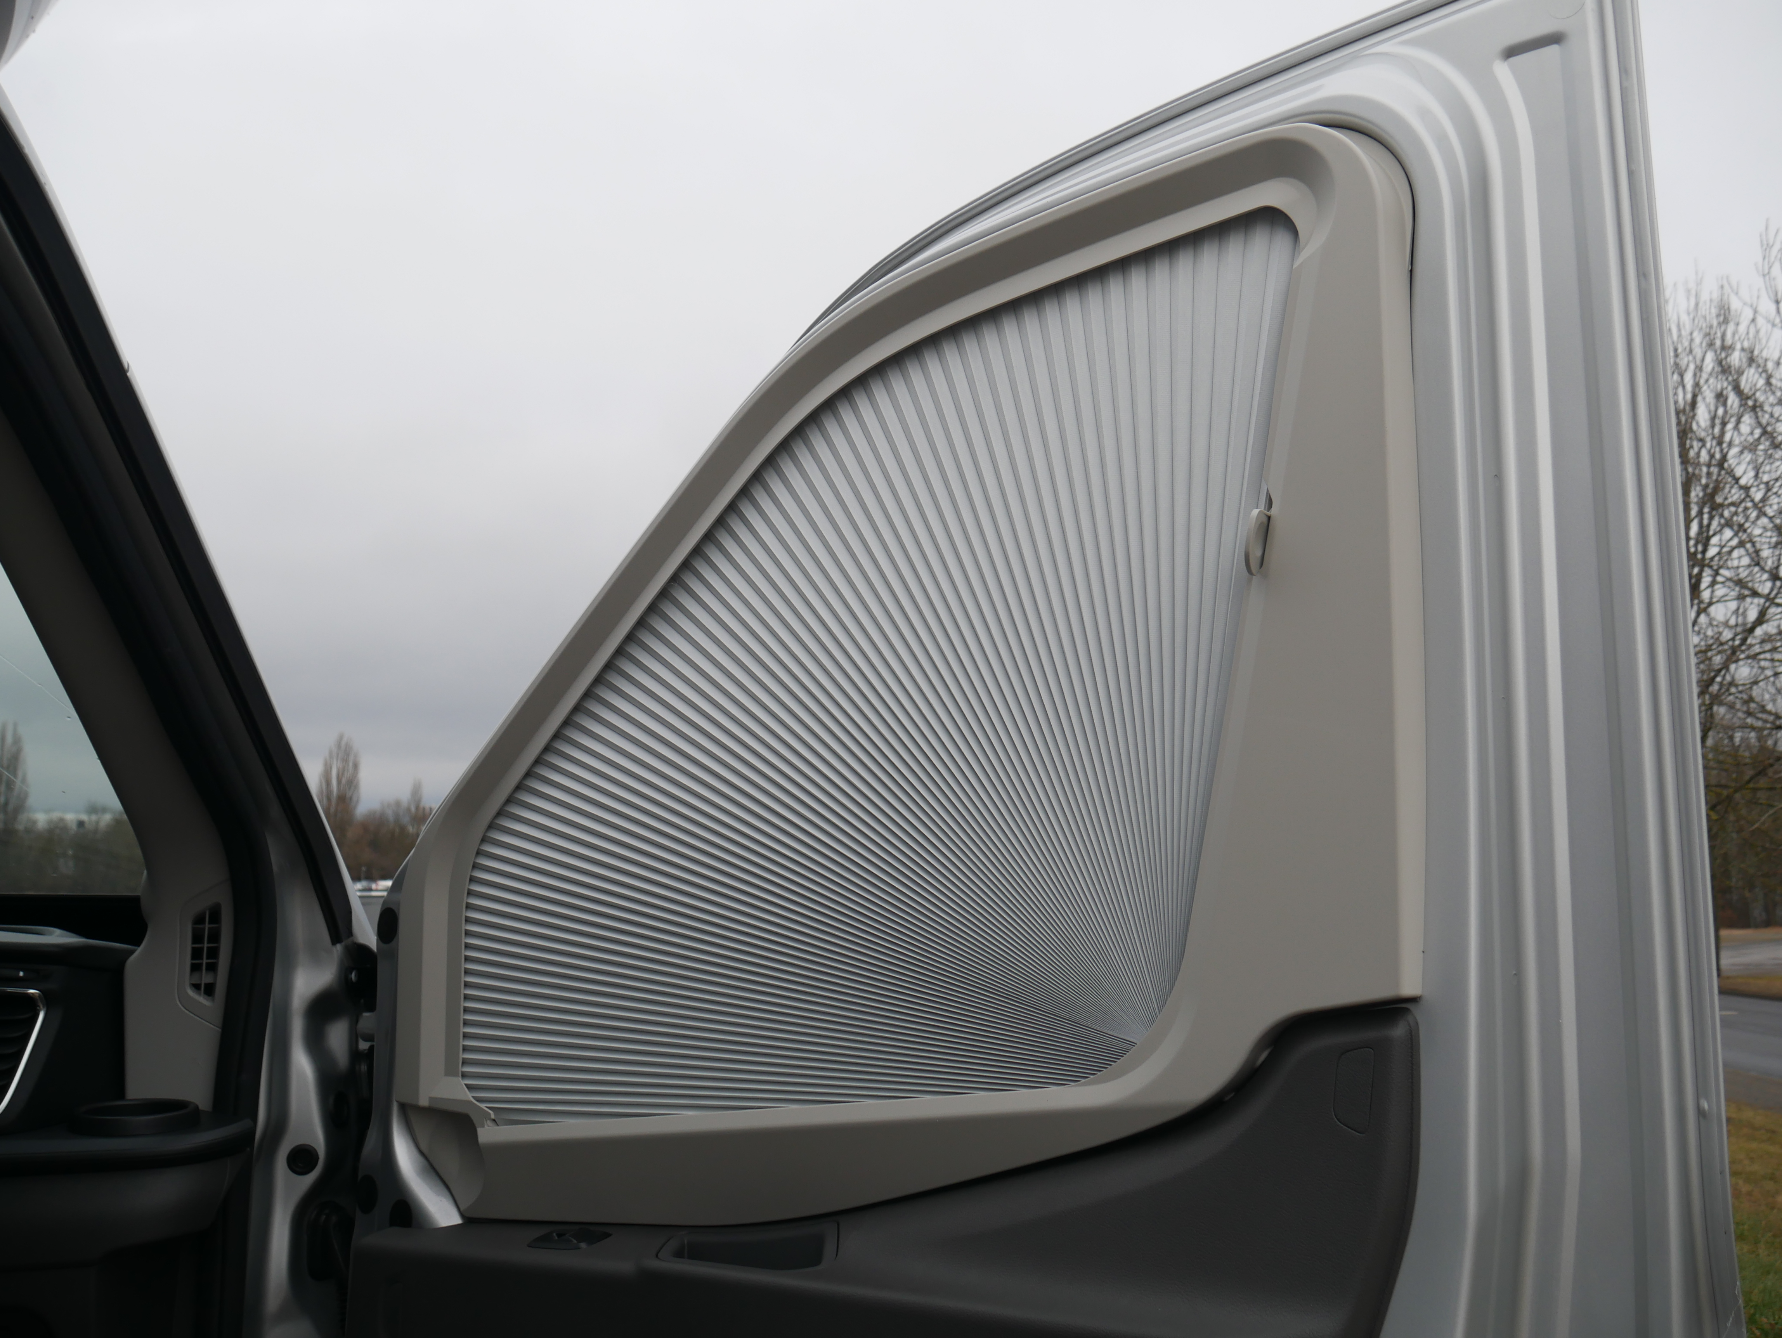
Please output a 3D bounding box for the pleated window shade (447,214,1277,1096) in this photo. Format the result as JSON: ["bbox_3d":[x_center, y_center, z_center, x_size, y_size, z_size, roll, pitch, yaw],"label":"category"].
[{"bbox_3d":[-0.035,0.028,1.093,0.700,0.665,0.035,-3,-2,19],"label":"pleated window shade"}]

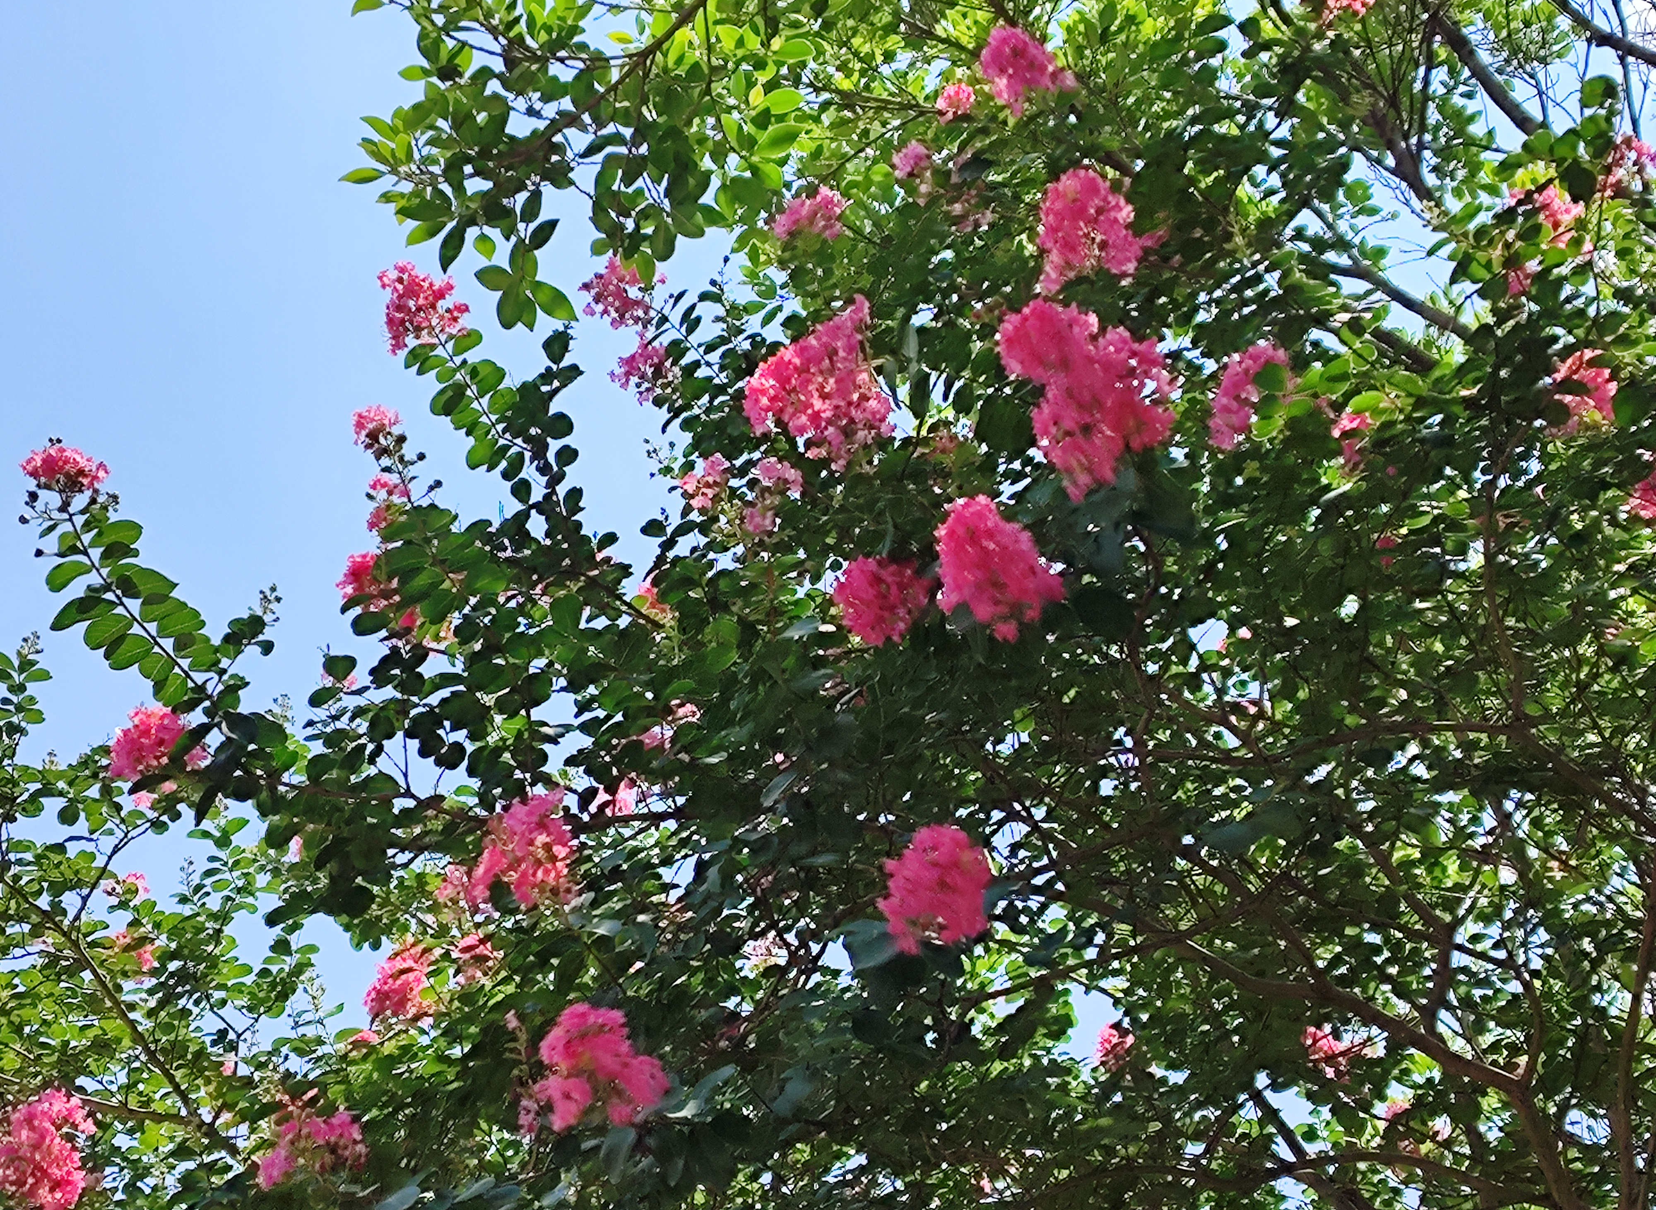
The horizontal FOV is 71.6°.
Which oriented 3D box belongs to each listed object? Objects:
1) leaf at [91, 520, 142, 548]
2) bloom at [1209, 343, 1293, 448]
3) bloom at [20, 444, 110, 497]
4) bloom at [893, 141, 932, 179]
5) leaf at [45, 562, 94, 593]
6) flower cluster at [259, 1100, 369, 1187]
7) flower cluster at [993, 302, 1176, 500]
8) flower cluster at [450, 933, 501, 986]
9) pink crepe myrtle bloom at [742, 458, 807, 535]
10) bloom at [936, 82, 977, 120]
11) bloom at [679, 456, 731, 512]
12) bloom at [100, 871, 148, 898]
[{"bbox_3d":[-1.022,-0.100,1.651,0.070,0.012,0.037,-23,-56,-9],"label":"leaf"},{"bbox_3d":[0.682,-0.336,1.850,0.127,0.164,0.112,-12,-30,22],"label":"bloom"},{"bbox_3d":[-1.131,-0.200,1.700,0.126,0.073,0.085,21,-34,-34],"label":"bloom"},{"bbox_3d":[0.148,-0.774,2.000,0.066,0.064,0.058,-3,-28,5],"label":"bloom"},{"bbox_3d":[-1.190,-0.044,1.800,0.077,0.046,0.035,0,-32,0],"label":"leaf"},{"bbox_3d":[-0.877,0.918,1.950,0.187,0.143,0.139,12,-34,-19],"label":"flower cluster"},{"bbox_3d":[0.406,-0.324,1.800,0.282,0.307,0.239,0,-32,0],"label":"flower cluster"},{"bbox_3d":[-0.691,0.693,2.250,0.101,0.098,0.081,0,-32,0],"label":"flower cluster"},{"bbox_3d":[-0.097,-0.200,2.100,0.111,0.138,0.105,2,-32,-3],"label":"pink crepe myrtle bloom"},{"bbox_3d":[0.300,-1.187,2.700,0.091,0.086,0.072,0,-32,0],"label":"bloom"},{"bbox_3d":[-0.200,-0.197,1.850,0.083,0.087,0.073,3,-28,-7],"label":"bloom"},{"bbox_3d":[-1.410,0.560,2.300,0.093,0.052,0.061,16,-32,-28],"label":"bloom"}]

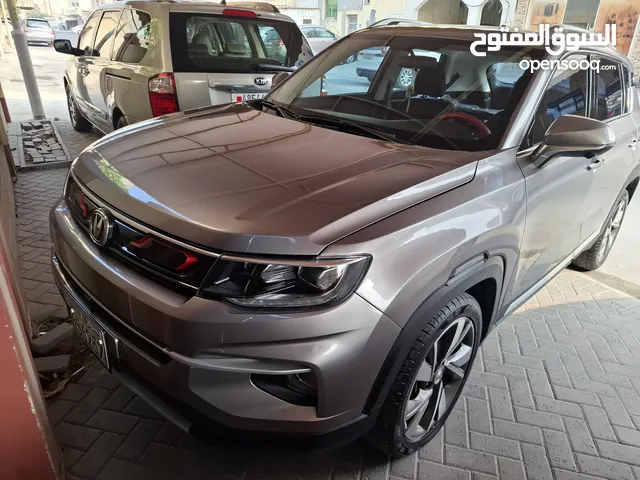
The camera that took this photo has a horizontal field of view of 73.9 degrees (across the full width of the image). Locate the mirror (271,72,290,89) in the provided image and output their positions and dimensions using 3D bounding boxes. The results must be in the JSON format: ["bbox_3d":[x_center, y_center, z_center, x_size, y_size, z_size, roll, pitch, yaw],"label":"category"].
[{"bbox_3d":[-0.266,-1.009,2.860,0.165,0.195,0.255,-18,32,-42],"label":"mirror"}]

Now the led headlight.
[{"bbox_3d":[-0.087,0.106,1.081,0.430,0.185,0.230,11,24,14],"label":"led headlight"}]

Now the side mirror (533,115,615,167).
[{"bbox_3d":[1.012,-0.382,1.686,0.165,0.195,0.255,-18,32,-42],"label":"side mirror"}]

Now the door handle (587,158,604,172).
[{"bbox_3d":[1.411,-0.384,2.178,0.240,0.050,0.055,-18,32,-42],"label":"door handle"}]

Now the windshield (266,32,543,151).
[{"bbox_3d":[0.387,-0.838,2.209,1.440,0.180,0.850,25,64,39],"label":"windshield"}]

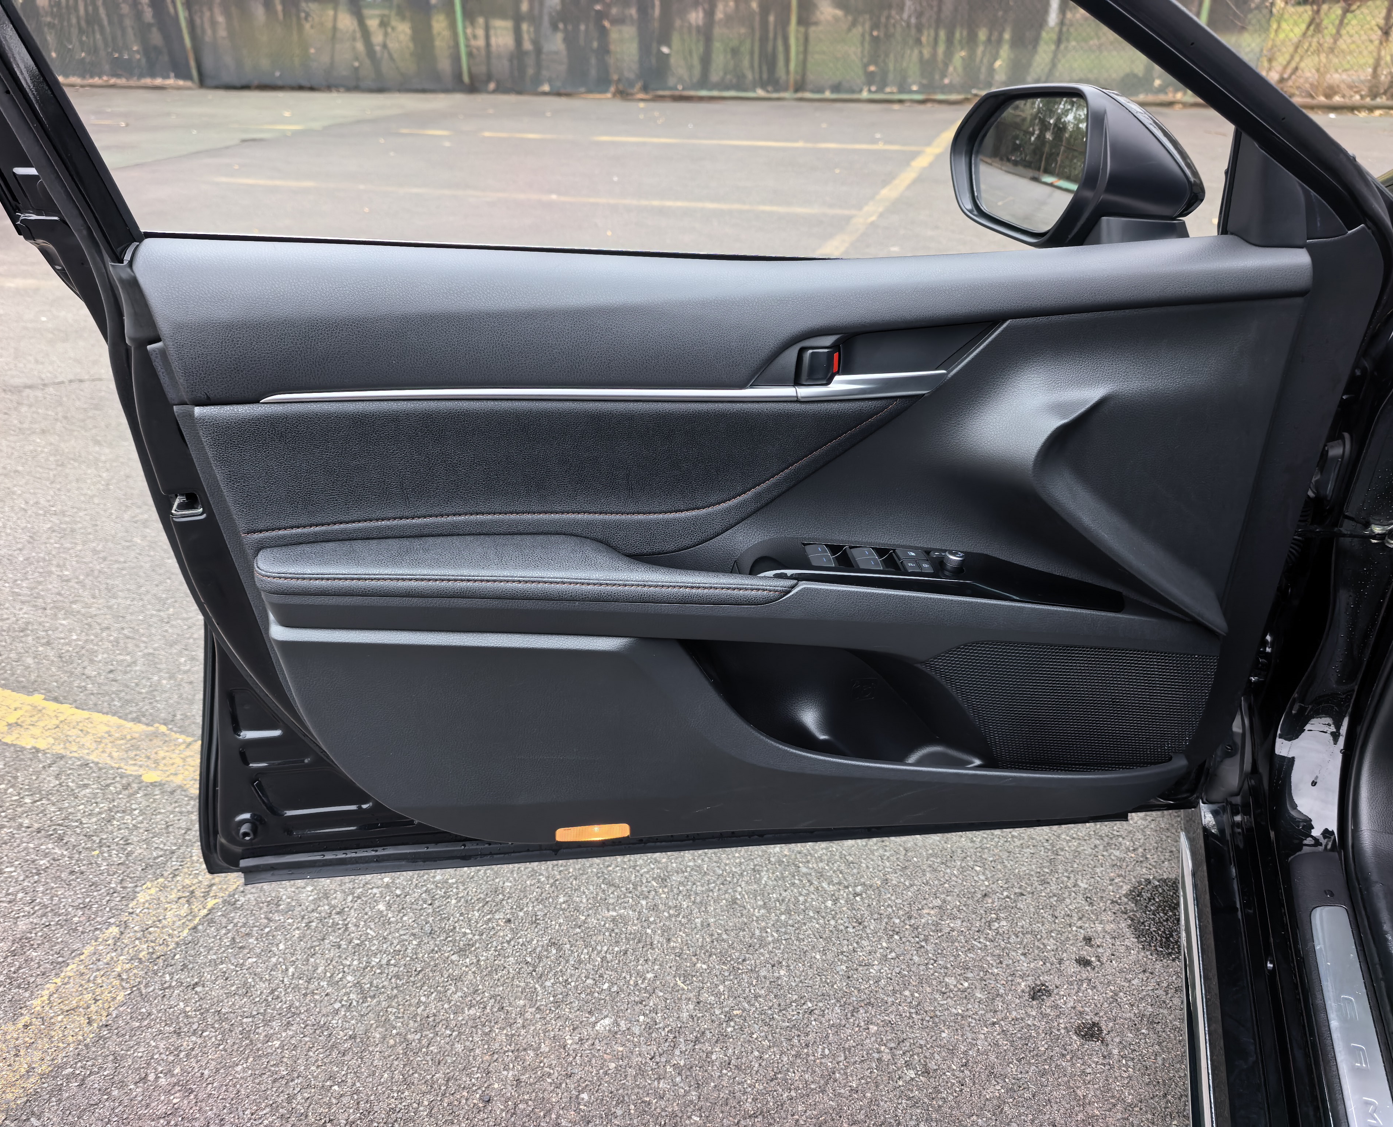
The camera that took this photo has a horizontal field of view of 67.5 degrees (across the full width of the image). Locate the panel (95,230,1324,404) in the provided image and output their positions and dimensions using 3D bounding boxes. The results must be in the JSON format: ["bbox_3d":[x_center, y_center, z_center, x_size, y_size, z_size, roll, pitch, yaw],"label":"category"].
[{"bbox_3d":[0.037,-0.202,0.832,0.915,0.130,0.080,-2,30,-4],"label":"panel"}]

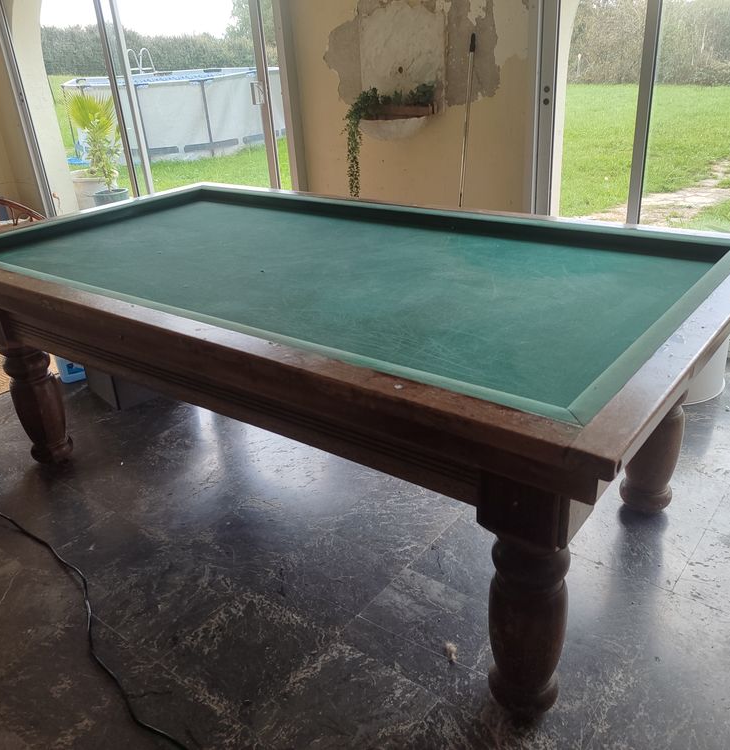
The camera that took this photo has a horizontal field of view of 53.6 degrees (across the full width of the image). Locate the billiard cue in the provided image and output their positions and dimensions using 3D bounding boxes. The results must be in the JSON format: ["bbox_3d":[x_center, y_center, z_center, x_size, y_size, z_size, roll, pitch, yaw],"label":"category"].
[{"bbox_3d":[0.474,-0.932,3.513,0.028,1.319,0.028,18,29,33],"label":"billiard cue"}]

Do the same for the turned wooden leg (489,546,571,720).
[{"bbox_3d":[0.340,0.514,1.532,0.162,0.420,0.162,-3,25,2],"label":"turned wooden leg"}]

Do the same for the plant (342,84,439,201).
[{"bbox_3d":[0.122,-1.153,3.633,0.510,0.570,0.250,15,31,35],"label":"plant"}]

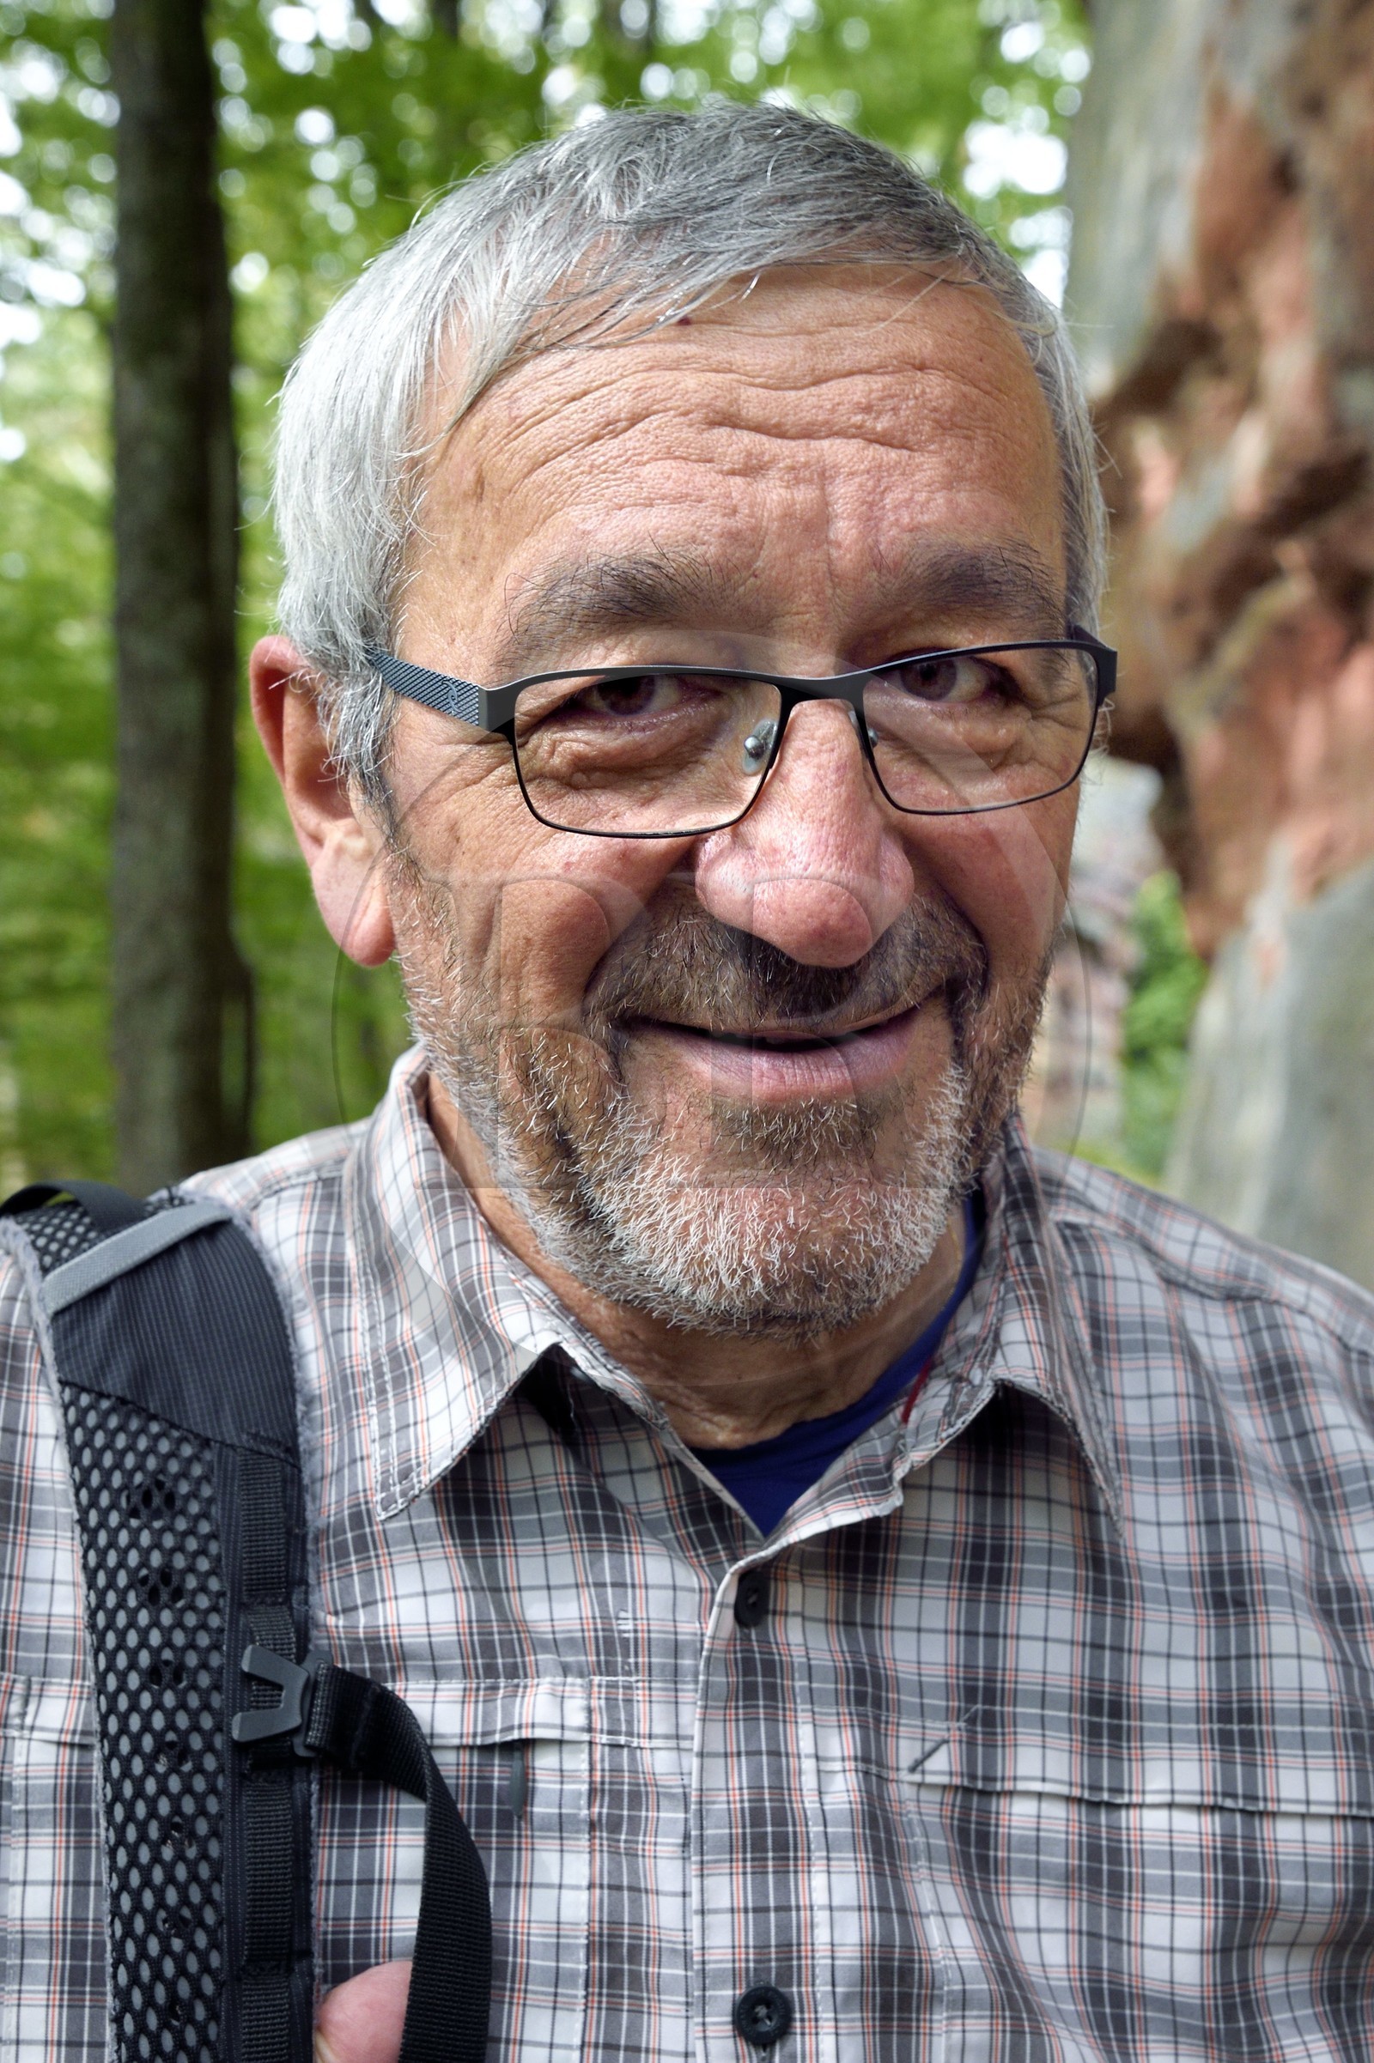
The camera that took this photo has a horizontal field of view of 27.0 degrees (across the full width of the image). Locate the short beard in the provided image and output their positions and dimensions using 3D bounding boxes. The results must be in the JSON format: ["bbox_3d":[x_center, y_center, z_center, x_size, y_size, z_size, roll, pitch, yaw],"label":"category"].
[{"bbox_3d":[0.009,0.009,0.621,0.139,0.095,0.102,-4,10,-16],"label":"short beard"}]

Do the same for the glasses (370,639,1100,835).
[{"bbox_3d":[0.005,-0.068,0.629,0.140,0.043,0.141,-5,14,-17],"label":"glasses"}]

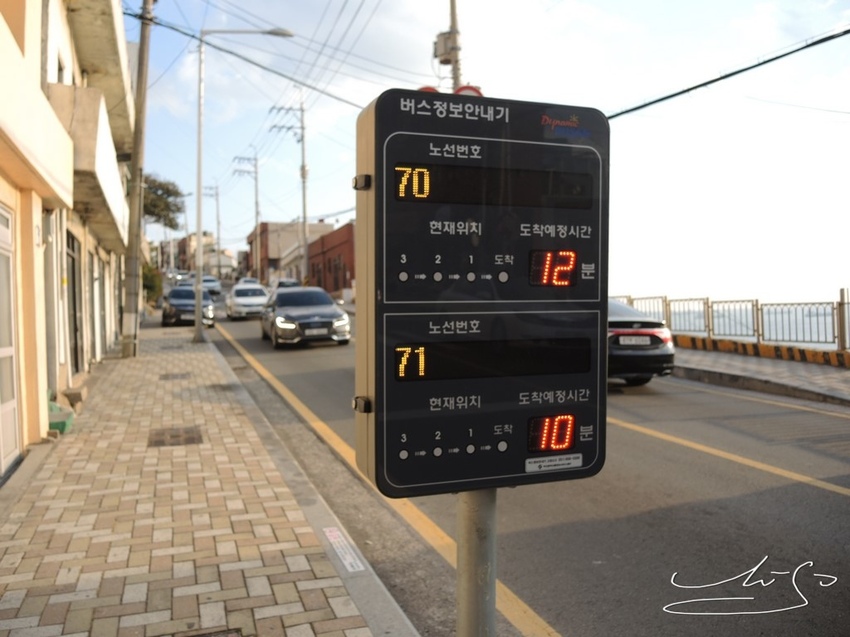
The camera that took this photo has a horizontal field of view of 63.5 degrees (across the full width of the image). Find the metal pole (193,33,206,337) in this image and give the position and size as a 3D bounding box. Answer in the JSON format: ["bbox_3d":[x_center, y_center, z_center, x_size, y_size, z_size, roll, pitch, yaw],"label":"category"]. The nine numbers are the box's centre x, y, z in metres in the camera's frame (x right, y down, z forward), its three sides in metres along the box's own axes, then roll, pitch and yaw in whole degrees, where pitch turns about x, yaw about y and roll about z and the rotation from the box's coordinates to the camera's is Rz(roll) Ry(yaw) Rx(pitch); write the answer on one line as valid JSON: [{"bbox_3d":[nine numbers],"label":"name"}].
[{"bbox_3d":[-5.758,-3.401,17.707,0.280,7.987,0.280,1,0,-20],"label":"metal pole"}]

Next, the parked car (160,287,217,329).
[{"bbox_3d":[-9.071,-0.497,26.289,1.820,1.470,4.700,-2,3,-20],"label":"parked car"}]

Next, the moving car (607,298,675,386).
[{"bbox_3d":[1.947,0.261,11.572,1.860,1.470,4.900,-2,3,-20],"label":"moving car"}]

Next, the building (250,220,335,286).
[{"bbox_3d":[-17.488,-7.607,88.322,8.600,7.100,14.000,-2,0,-20],"label":"building"}]

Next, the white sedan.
[{"bbox_3d":[-8.445,-0.798,32.479,1.830,1.480,4.750,-2,4,-20],"label":"white sedan"}]

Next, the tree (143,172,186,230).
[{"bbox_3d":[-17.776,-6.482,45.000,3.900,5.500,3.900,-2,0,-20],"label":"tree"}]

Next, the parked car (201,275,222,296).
[{"bbox_3d":[-16.820,-2.525,53.390,1.800,1.480,4.500,-2,6,-20],"label":"parked car"}]

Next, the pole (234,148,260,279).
[{"bbox_3d":[-17.303,-10.041,67.000,2.400,12.575,0.450,-2,0,-20],"label":"pole"}]

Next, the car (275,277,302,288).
[{"bbox_3d":[-9.680,-1.984,47.531,1.800,1.580,4.400,-2,5,-20],"label":"car"}]

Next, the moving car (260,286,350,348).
[{"bbox_3d":[-3.394,-0.070,18.811,1.865,1.470,4.900,-2,3,-20],"label":"moving car"}]

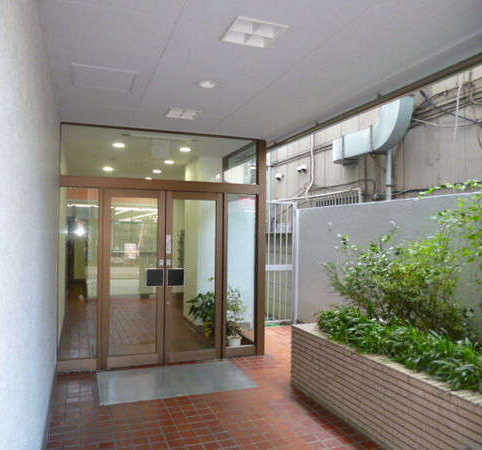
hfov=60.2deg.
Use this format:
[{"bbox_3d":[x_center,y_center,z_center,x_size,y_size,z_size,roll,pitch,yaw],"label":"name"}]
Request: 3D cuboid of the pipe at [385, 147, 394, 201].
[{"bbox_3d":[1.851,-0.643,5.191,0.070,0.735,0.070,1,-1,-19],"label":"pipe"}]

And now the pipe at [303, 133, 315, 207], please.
[{"bbox_3d":[1.191,-0.949,7.181,0.080,1.274,0.200,1,-1,-19],"label":"pipe"}]

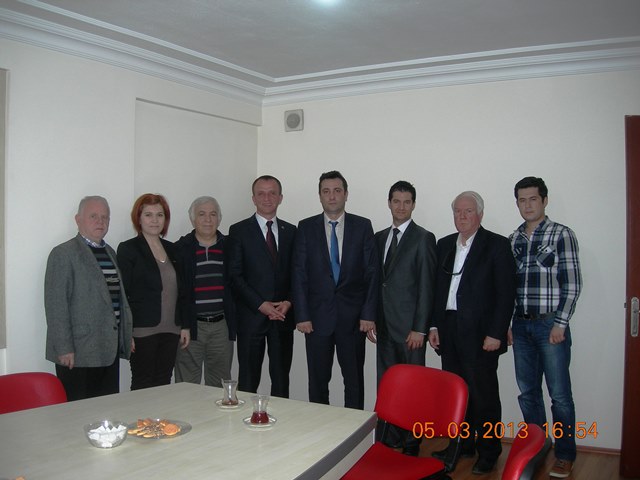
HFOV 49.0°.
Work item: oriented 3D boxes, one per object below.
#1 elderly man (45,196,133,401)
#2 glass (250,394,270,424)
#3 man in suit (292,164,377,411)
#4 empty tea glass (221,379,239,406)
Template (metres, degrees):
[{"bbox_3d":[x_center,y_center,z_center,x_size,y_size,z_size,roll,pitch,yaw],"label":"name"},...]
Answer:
[{"bbox_3d":[-1.250,0.575,3.800,0.340,1.640,0.550,0,1,41],"label":"elderly man"},{"bbox_3d":[-0.207,0.590,2.440,0.062,0.089,0.062,0,0,0],"label":"glass"},{"bbox_3d":[0.103,0.460,4.670,0.580,1.830,0.340,0,0,5],"label":"man in suit"},{"bbox_3d":[-0.346,0.586,2.700,0.062,0.090,0.062,0,0,0],"label":"empty tea glass"}]

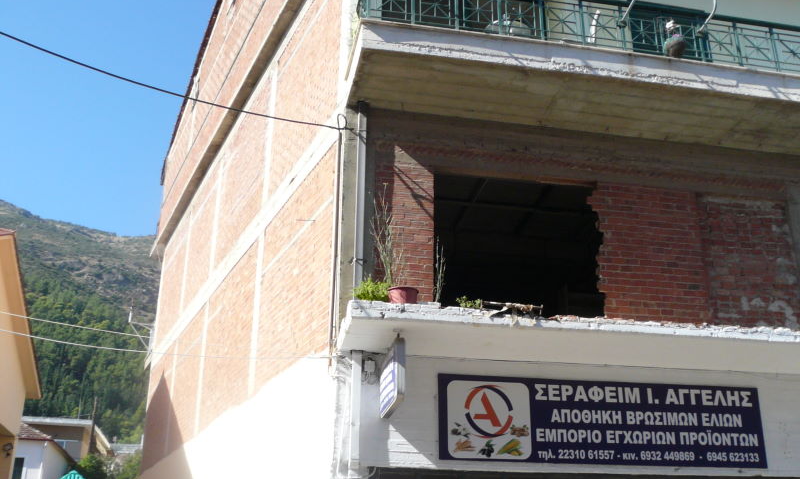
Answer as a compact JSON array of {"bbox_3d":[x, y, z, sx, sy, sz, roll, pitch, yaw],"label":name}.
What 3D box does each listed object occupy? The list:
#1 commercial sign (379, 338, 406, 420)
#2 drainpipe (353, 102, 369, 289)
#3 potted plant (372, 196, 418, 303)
[{"bbox_3d":[-0.086,1.580,9.810,0.100,0.678,1.177,4,-19,-9],"label":"commercial sign"},{"bbox_3d":[-0.518,-0.363,11.254,0.105,3.156,0.105,4,-19,-11],"label":"drainpipe"},{"bbox_3d":[-0.059,0.130,9.602,0.520,1.382,0.420,4,-19,-11],"label":"potted plant"}]

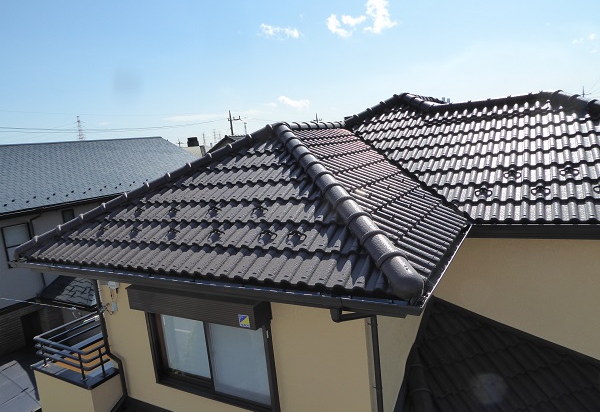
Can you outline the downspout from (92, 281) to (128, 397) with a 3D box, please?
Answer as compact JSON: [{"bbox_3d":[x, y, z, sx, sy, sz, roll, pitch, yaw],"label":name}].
[{"bbox_3d":[-2.408,1.645,5.502,0.305,1.644,0.090,-1,10,31],"label":"downspout"}]

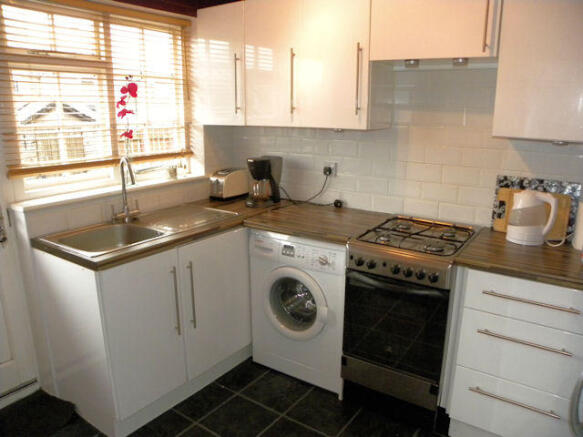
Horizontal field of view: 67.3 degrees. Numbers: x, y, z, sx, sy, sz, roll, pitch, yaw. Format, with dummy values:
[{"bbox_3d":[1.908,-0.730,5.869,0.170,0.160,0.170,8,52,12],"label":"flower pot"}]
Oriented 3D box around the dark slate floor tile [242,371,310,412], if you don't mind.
[{"bbox_3d":[-0.080,0.943,2.406,0.300,0.010,0.300,10,17,35],"label":"dark slate floor tile"}]

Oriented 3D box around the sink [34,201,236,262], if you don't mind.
[{"bbox_3d":[-0.747,0.118,2.342,0.480,0.180,0.950,9,16,32],"label":"sink"}]

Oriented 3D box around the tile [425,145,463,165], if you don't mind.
[{"bbox_3d":[0.819,-0.343,2.362,0.200,0.100,0.010,10,16,34],"label":"tile"}]

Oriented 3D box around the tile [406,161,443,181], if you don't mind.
[{"bbox_3d":[0.735,-0.254,2.415,0.200,0.100,0.010,10,17,35],"label":"tile"}]

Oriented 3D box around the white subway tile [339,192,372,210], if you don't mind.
[{"bbox_3d":[0.405,-0.108,2.696,0.200,0.100,0.010,10,17,35],"label":"white subway tile"}]

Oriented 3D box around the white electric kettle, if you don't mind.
[{"bbox_3d":[1.144,-0.008,2.004,0.218,0.243,0.165,9,16,33],"label":"white electric kettle"}]

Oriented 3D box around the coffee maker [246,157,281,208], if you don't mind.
[{"bbox_3d":[-0.180,-0.248,2.887,0.170,0.290,0.220,10,16,34],"label":"coffee maker"}]

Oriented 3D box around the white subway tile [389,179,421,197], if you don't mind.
[{"bbox_3d":[0.653,-0.175,2.523,0.200,0.100,0.010,10,16,34],"label":"white subway tile"}]

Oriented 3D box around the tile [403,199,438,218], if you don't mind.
[{"bbox_3d":[0.735,-0.058,2.490,0.200,0.100,0.010,10,16,34],"label":"tile"}]

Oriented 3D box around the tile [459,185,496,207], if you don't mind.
[{"bbox_3d":[0.977,-0.116,2.300,0.200,0.100,0.010,10,16,34],"label":"tile"}]

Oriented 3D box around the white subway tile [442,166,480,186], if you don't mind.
[{"bbox_3d":[0.912,-0.226,2.335,0.200,0.100,0.010,9,16,33],"label":"white subway tile"}]

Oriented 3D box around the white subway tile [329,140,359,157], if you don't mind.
[{"bbox_3d":[0.325,-0.425,2.701,0.200,0.100,0.010,9,16,33],"label":"white subway tile"}]

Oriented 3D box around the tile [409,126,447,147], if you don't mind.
[{"bbox_3d":[0.739,-0.441,2.367,0.200,0.100,0.010,10,17,35],"label":"tile"}]

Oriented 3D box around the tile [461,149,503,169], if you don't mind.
[{"bbox_3d":[0.969,-0.306,2.229,0.200,0.100,0.010,10,17,35],"label":"tile"}]

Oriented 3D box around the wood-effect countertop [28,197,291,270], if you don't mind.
[{"bbox_3d":[-0.571,0.011,2.489,0.590,0.038,1.500,10,17,35],"label":"wood-effect countertop"}]

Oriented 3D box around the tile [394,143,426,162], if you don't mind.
[{"bbox_3d":[0.651,-0.367,2.450,0.200,0.100,0.010,10,17,35],"label":"tile"}]

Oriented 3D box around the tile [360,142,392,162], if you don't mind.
[{"bbox_3d":[0.492,-0.396,2.588,0.200,0.100,0.010,10,16,34],"label":"tile"}]

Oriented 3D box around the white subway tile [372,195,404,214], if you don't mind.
[{"bbox_3d":[0.577,-0.084,2.606,0.200,0.100,0.010,9,16,33],"label":"white subway tile"}]

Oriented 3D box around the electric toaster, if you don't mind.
[{"bbox_3d":[-0.429,-0.246,3.086,0.150,0.192,0.275,9,16,33],"label":"electric toaster"}]

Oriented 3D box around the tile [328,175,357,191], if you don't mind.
[{"bbox_3d":[0.325,-0.227,2.750,0.200,0.100,0.010,10,16,34],"label":"tile"}]

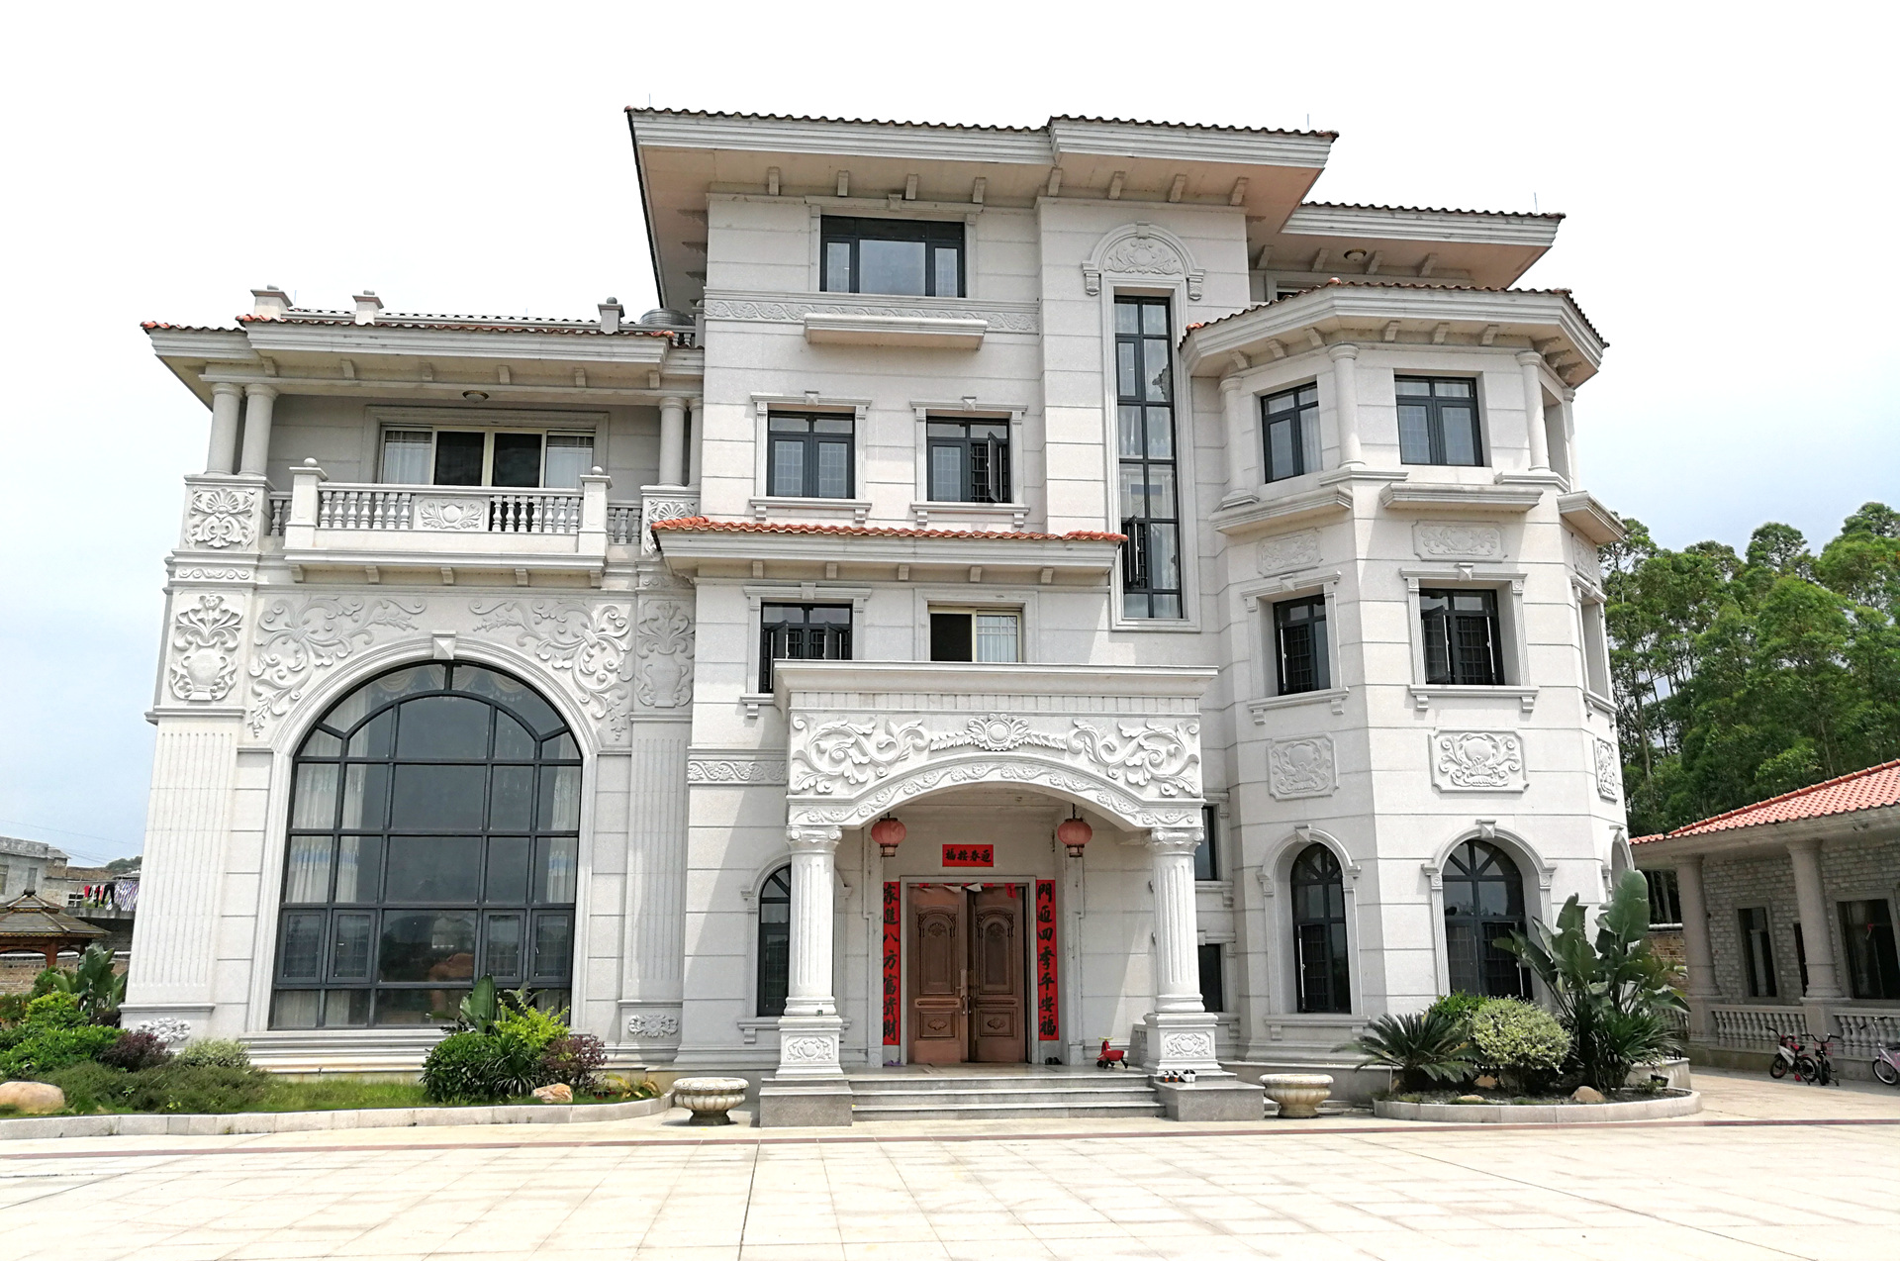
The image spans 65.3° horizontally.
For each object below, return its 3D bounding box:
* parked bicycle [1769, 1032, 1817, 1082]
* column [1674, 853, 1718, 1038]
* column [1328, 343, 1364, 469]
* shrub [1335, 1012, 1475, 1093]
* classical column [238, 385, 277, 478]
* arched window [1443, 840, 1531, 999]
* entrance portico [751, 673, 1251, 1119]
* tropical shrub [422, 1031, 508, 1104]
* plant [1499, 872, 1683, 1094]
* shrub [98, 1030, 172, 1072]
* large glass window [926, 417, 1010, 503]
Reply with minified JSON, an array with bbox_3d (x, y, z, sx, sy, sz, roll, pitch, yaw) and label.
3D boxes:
[{"bbox_3d":[13.181,6.613,23.231,0.480,0.850,1.120,2,-14,-10],"label":"parked bicycle"},{"bbox_3d":[14.006,5.928,27.768,0.550,3.360,0.550,1,-13,-6],"label":"column"},{"bbox_3d":[5.763,-3.262,21.533,0.410,1.960,0.410,1,-13,-6],"label":"column"},{"bbox_3d":[5.671,5.192,18.301,1.680,0.960,1.650,1,-14,-6],"label":"shrub"},{"bbox_3d":[-10.829,-3.044,23.161,0.450,1.530,0.450,1,-13,-6],"label":"classical column"},{"bbox_3d":[7.498,4.149,20.954,1.370,2.360,0.160,1,-13,-6],"label":"arched window"},{"bbox_3d":[0.591,3.405,19.708,5.970,5.690,3.550,1,-13,-6],"label":"entrance portico"},{"bbox_3d":[-5.873,5.260,17.897,1.000,0.830,0.980,1,-14,-6],"label":"tropical shrub"},{"bbox_3d":[7.945,4.323,18.347,2.150,2.680,1.900,1,-14,-6],"label":"plant"},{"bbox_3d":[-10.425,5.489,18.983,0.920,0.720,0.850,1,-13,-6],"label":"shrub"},{"bbox_3d":[0.306,-2.760,24.248,1.380,1.520,0.150,1,-13,-6],"label":"large glass window"}]

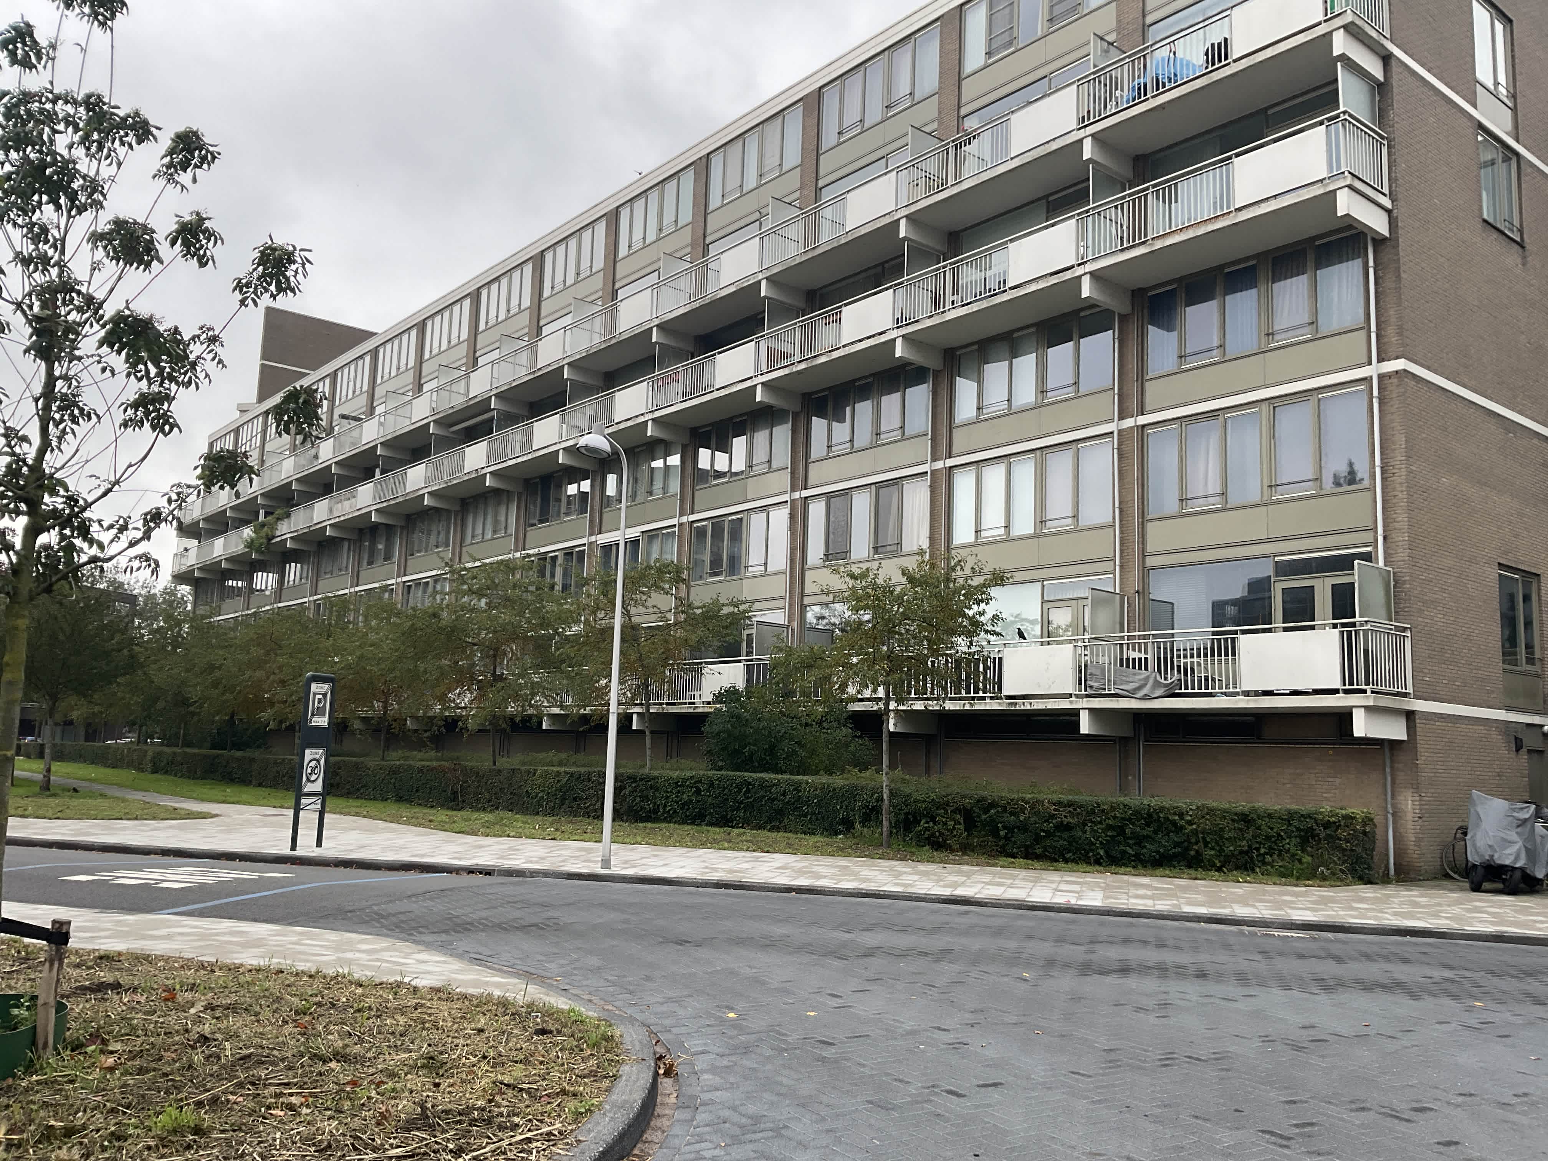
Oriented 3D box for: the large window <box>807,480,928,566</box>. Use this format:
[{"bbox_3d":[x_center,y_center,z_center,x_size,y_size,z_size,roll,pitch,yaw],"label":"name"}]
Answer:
[{"bbox_3d":[2.169,-1.385,30.850,0.150,1.700,4.160,8,-10,-38],"label":"large window"}]

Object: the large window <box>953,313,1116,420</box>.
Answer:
[{"bbox_3d":[5.407,-4.505,27.379,0.150,1.670,4.270,8,-10,-38],"label":"large window"}]

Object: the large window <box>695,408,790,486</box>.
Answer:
[{"bbox_3d":[-0.888,-3.621,35.073,0.150,1.670,4.150,8,-10,-38],"label":"large window"}]

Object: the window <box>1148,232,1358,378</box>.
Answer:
[{"bbox_3d":[8.604,-4.929,23.496,0.150,1.690,4.260,9,-10,-38],"label":"window"}]

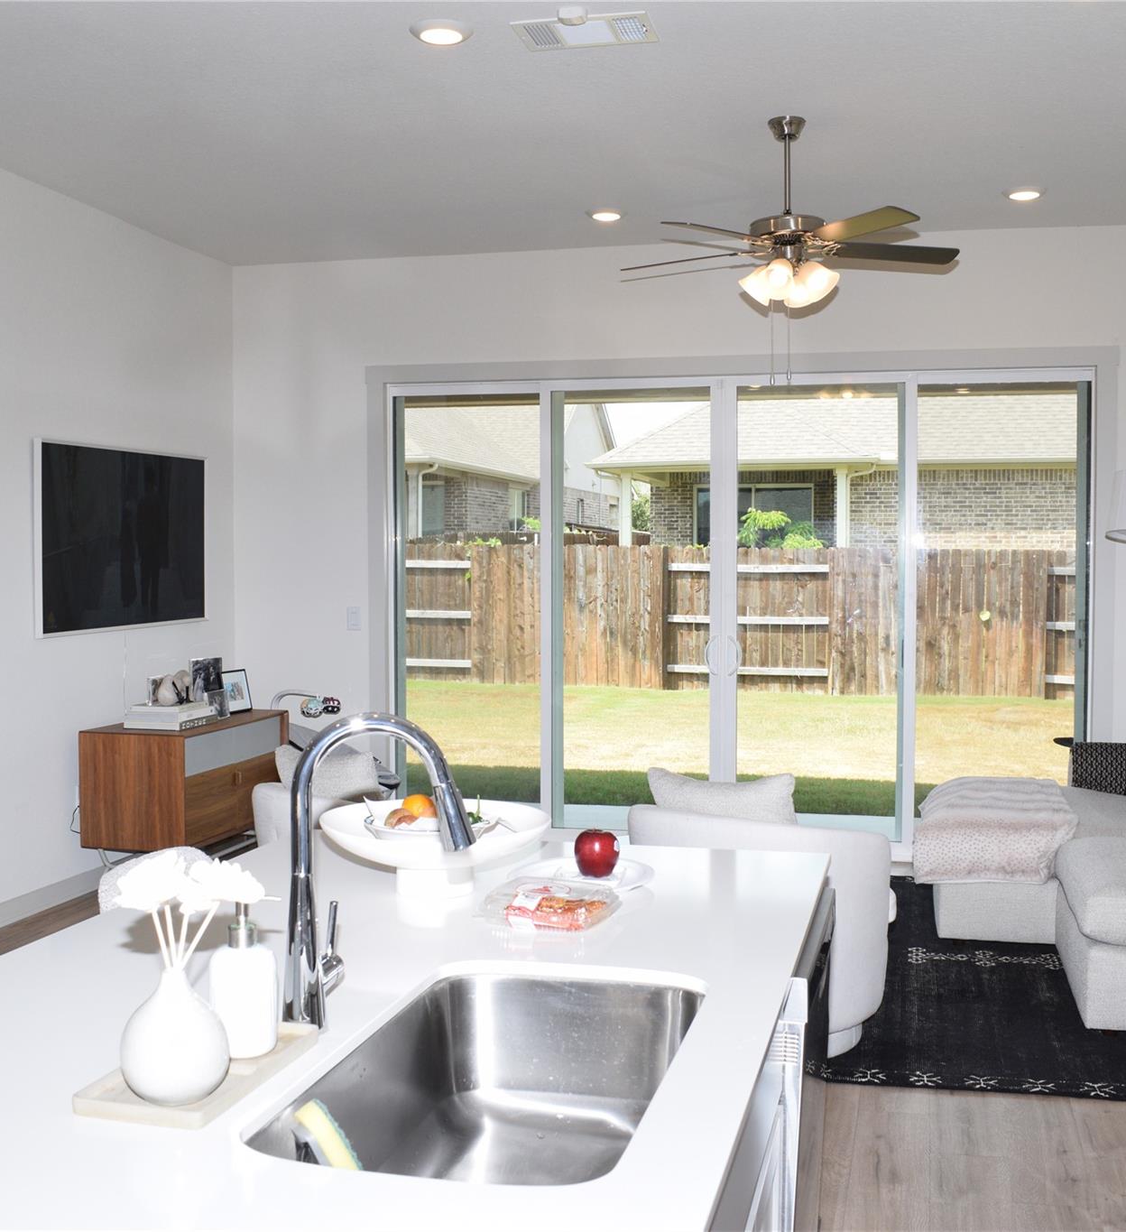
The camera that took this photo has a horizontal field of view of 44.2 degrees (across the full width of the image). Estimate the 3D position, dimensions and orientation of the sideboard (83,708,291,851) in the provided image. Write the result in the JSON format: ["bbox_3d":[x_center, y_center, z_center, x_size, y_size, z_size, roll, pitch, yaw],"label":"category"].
[{"bbox_3d":[-1.791,0.877,6.718,0.500,0.738,1.055,1,3,15],"label":"sideboard"}]

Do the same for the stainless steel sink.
[{"bbox_3d":[-0.066,0.675,1.762,0.430,0.220,0.720,1,3,15],"label":"stainless steel sink"}]

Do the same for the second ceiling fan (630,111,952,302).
[{"bbox_3d":[0.792,-1.412,4.902,1.270,0.650,1.230,1,3,10],"label":"second ceiling fan"}]

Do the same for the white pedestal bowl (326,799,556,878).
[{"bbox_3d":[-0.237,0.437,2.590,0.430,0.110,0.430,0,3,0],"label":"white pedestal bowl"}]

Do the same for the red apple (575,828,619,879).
[{"bbox_3d":[0.065,0.457,2.660,0.085,0.085,0.085,0,3,0],"label":"red apple"}]

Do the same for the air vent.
[{"bbox_3d":[0.070,-1.722,4.114,0.400,0.020,0.238,1,3,15],"label":"air vent"}]

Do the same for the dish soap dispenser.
[{"bbox_3d":[-0.396,0.444,1.726,0.092,0.190,0.087,1,3,15],"label":"dish soap dispenser"}]

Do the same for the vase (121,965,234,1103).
[{"bbox_3d":[-0.458,0.497,1.643,0.126,0.150,0.126,1,3,15],"label":"vase"}]

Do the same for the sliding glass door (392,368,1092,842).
[{"bbox_3d":[0.783,-0.027,7.031,3.530,2.362,0.130,1,3,15],"label":"sliding glass door"}]

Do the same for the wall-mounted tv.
[{"bbox_3d":[-2.055,-0.366,6.633,0.040,0.844,1.420,1,3,15],"label":"wall-mounted tv"}]

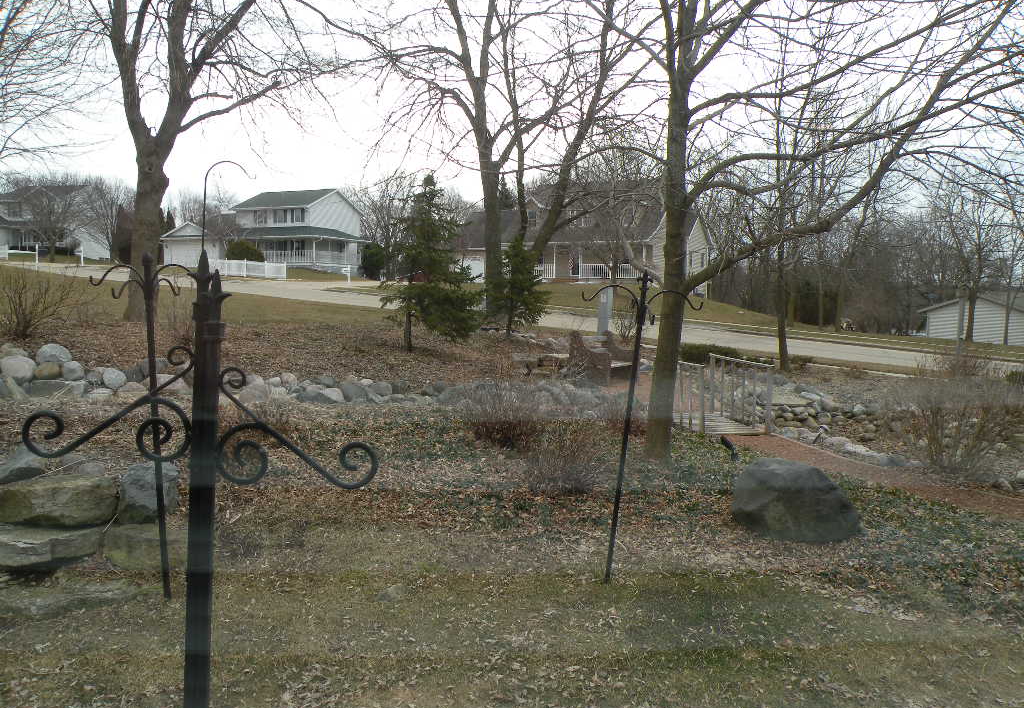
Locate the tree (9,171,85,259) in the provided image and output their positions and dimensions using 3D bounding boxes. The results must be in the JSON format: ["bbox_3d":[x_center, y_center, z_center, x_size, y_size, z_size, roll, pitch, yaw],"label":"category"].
[{"bbox_3d":[-31.405,-9.296,54.000,4.600,5.700,4.600,-3,7,-30],"label":"tree"}]

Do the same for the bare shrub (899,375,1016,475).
[{"bbox_3d":[4.630,0.743,8.300,1.080,0.950,1.000,4,7,29],"label":"bare shrub"}]

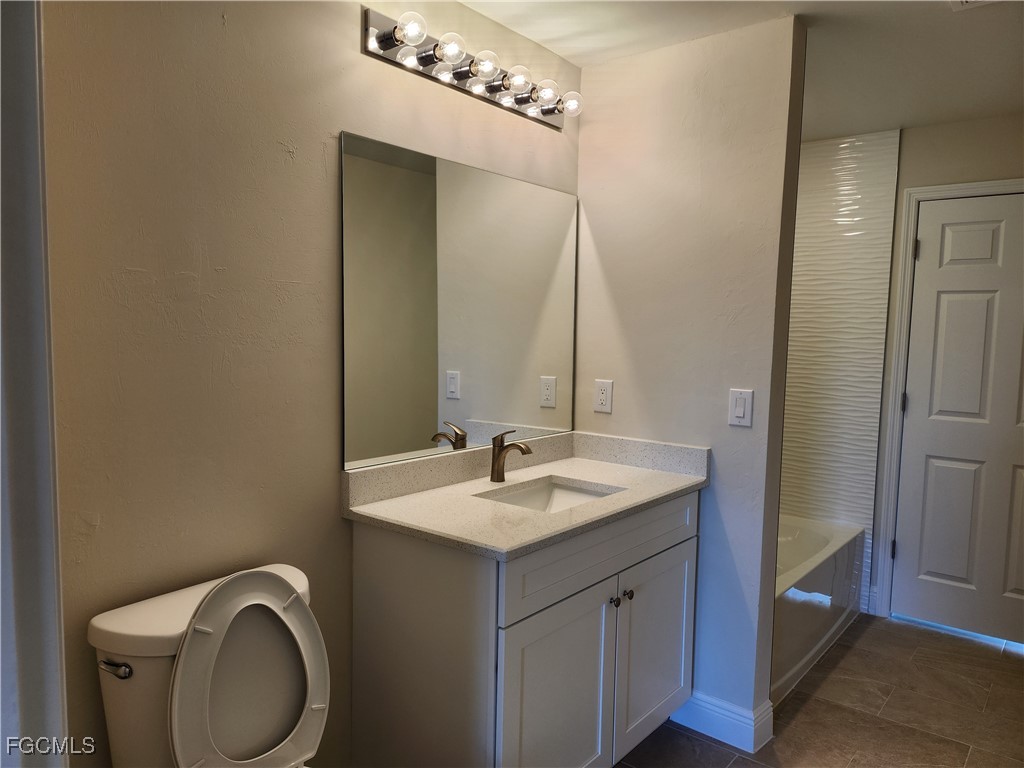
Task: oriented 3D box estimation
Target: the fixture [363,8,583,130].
[{"bbox_3d":[-0.049,-0.958,2.192,0.155,0.125,0.915,5,6,40],"label":"fixture"}]

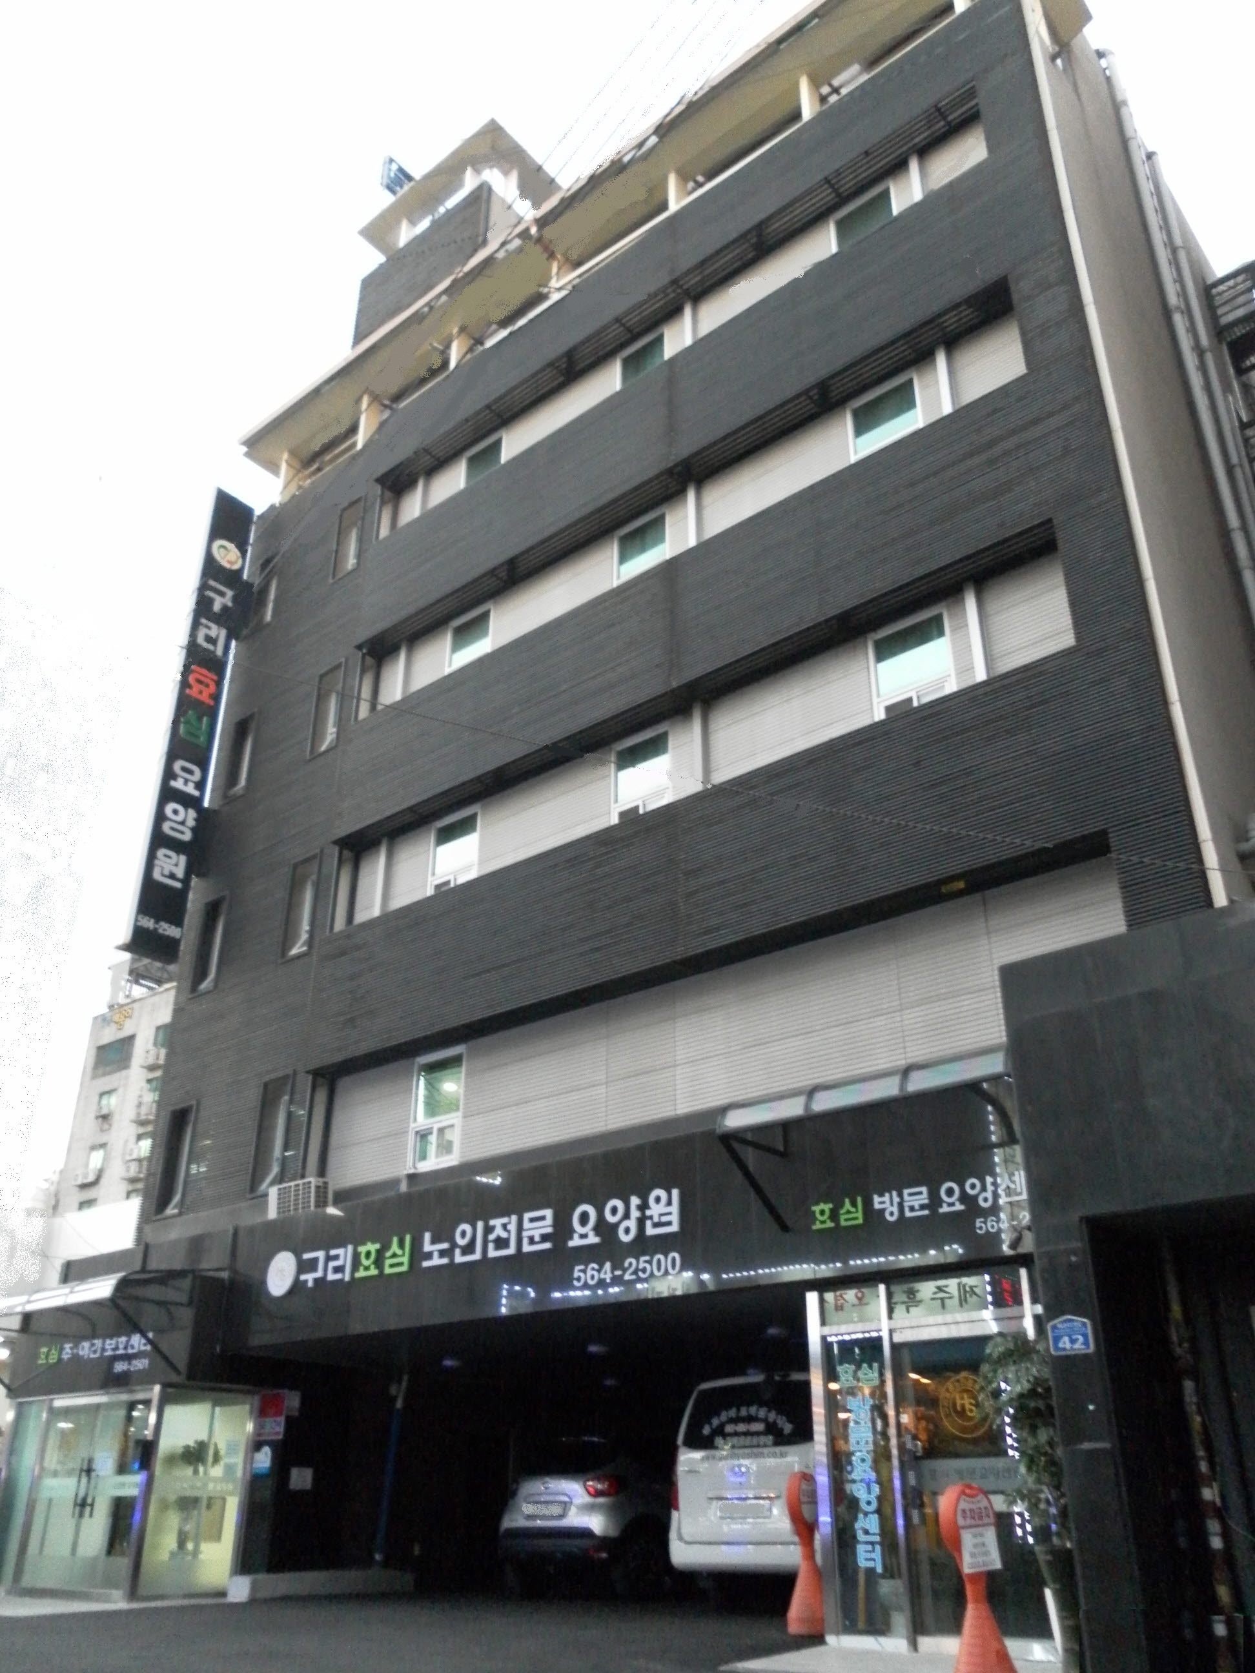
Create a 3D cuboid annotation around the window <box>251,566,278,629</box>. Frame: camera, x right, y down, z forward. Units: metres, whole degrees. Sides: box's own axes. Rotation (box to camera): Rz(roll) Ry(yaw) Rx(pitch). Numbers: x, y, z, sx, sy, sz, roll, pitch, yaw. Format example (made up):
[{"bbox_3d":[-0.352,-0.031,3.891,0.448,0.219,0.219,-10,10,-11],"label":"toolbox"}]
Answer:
[{"bbox_3d":[-5.972,-4.050,22.725,0.597,1.413,0.200,-21,-35,35],"label":"window"}]

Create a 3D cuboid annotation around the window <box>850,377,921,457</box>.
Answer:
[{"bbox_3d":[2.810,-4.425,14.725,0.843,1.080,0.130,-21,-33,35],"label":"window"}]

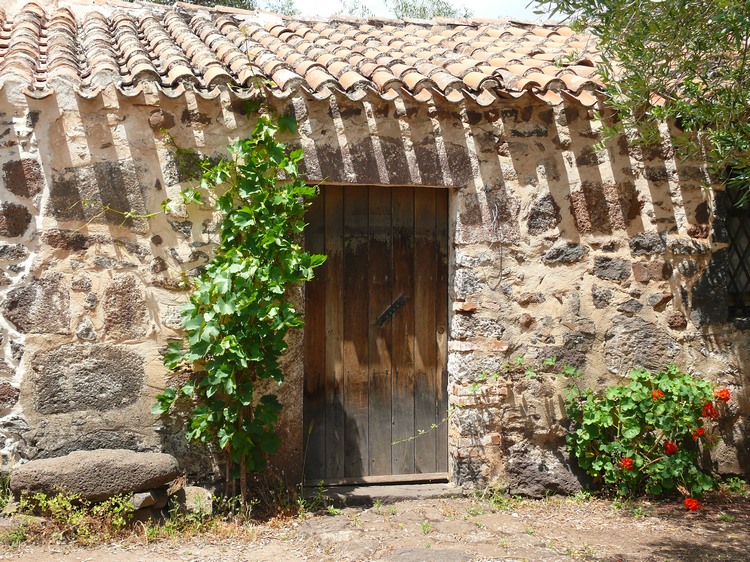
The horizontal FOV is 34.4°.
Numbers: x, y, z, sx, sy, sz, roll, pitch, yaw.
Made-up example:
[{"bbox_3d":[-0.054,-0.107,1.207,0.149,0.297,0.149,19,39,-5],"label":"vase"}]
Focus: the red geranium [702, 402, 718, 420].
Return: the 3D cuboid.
[{"bbox_3d":[2.157,0.839,7.800,0.100,0.110,0.095,0,1,-16],"label":"red geranium"}]

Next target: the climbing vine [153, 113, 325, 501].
[{"bbox_3d":[-0.813,0.142,7.200,0.958,2.200,0.400,0,1,-16],"label":"climbing vine"}]

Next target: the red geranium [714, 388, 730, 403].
[{"bbox_3d":[2.263,0.745,7.900,0.100,0.090,0.090,0,1,-16],"label":"red geranium"}]

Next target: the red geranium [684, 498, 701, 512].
[{"bbox_3d":[1.885,1.332,7.200,0.095,0.082,0.090,0,1,-16],"label":"red geranium"}]

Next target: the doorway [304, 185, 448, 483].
[{"bbox_3d":[0.014,0.338,7.800,0.968,1.894,0.060,0,1,-16],"label":"doorway"}]

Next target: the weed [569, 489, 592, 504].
[{"bbox_3d":[1.270,1.332,7.500,0.140,0.085,0.120,0,1,-16],"label":"weed"}]

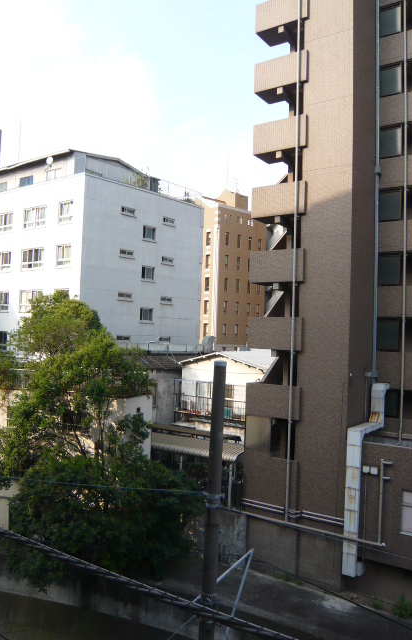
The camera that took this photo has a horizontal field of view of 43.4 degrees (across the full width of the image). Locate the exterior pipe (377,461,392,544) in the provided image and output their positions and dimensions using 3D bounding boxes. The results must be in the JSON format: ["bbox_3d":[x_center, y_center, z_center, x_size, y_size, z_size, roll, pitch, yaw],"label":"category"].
[{"bbox_3d":[6.674,6.788,19.319,0.492,3.035,0.170,0,-3,33],"label":"exterior pipe"}]

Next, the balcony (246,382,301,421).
[{"bbox_3d":[3.222,3.529,22.620,2.537,1.380,1.400,0,-3,34],"label":"balcony"}]

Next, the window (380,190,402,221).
[{"bbox_3d":[8.152,-5.105,22.934,1.160,1.550,0.150,0,-3,34],"label":"window"}]

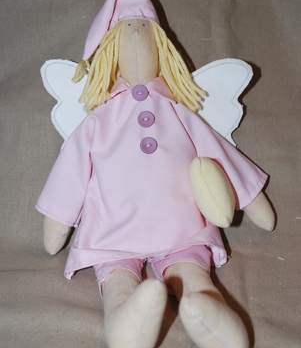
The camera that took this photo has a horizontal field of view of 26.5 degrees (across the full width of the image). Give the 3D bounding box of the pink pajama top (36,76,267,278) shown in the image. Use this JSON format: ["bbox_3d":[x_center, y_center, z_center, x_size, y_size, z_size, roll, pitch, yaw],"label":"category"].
[{"bbox_3d":[0.000,0.002,0.640,0.225,0.075,0.200,-4,77,-3],"label":"pink pajama top"}]

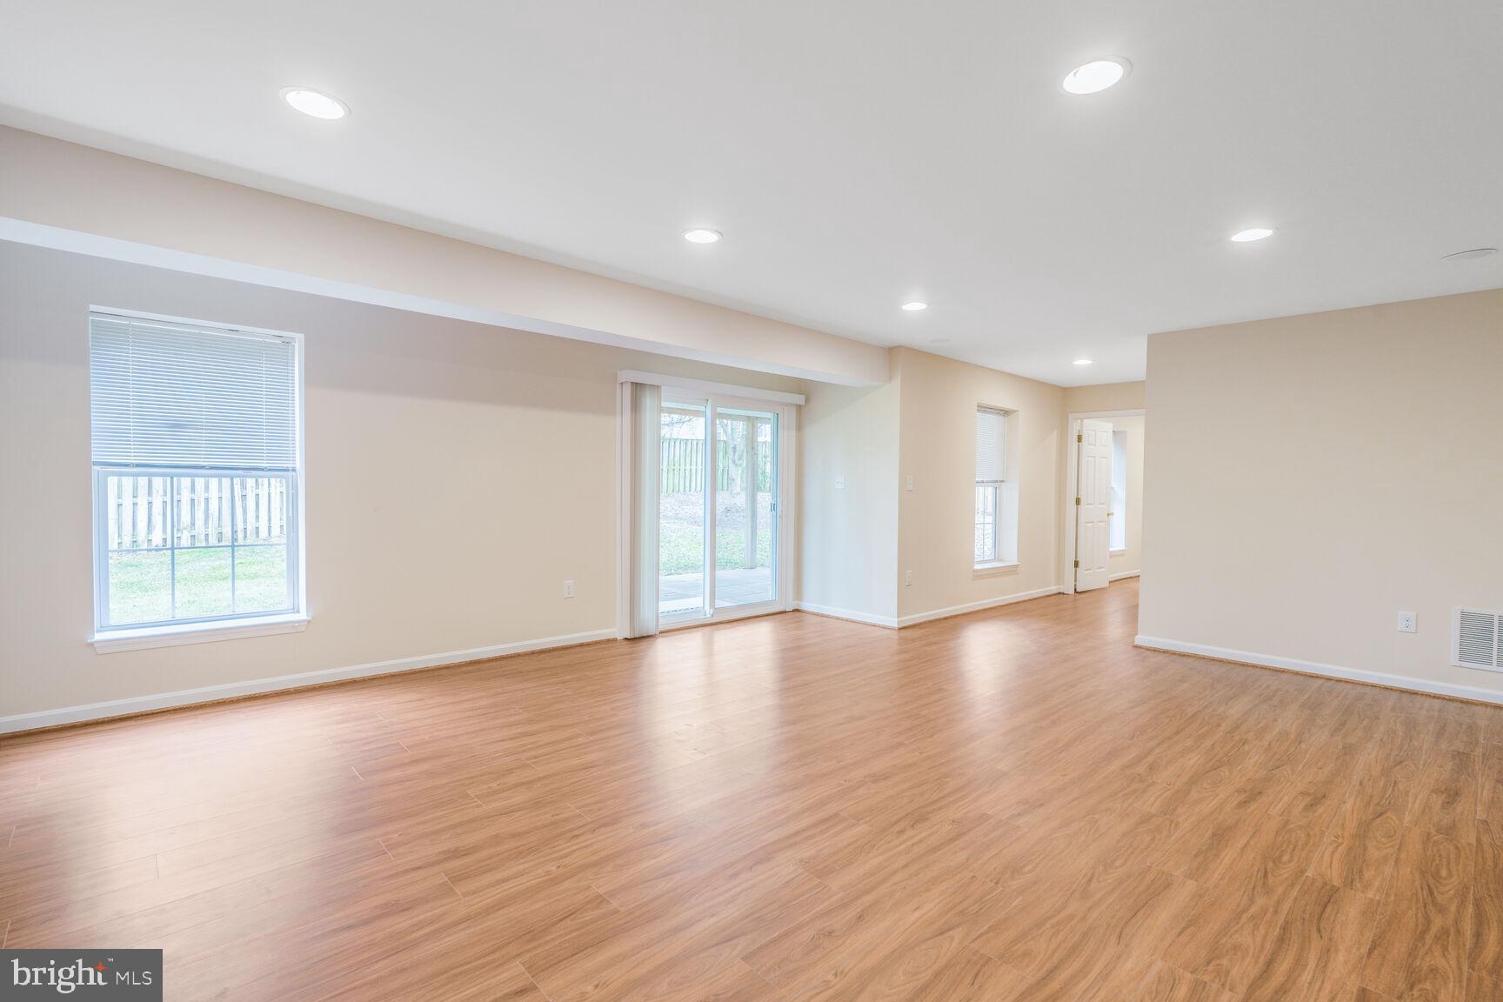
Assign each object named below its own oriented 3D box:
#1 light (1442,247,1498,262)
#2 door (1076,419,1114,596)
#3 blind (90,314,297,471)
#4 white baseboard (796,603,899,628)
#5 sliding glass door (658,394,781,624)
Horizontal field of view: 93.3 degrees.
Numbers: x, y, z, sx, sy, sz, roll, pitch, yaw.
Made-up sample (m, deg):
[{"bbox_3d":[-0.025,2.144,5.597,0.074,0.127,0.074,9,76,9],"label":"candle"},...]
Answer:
[{"bbox_3d":[3.569,-1.216,3.530,0.195,0.020,0.195,0,2,-44],"label":"light"},{"bbox_3d":[4.179,0.068,8.629,0.810,2.030,0.040,0,2,-40],"label":"door"},{"bbox_3d":[-2.975,-0.557,3.843,0.875,0.765,0.040,0,2,-44],"label":"blind"},{"bbox_3d":[0.846,1.047,6.529,0.018,0.088,1.210,0,2,-44],"label":"white baseboard"},{"bbox_3d":[-0.338,0.055,6.301,1.770,2.000,0.110,0,2,-44],"label":"sliding glass door"}]

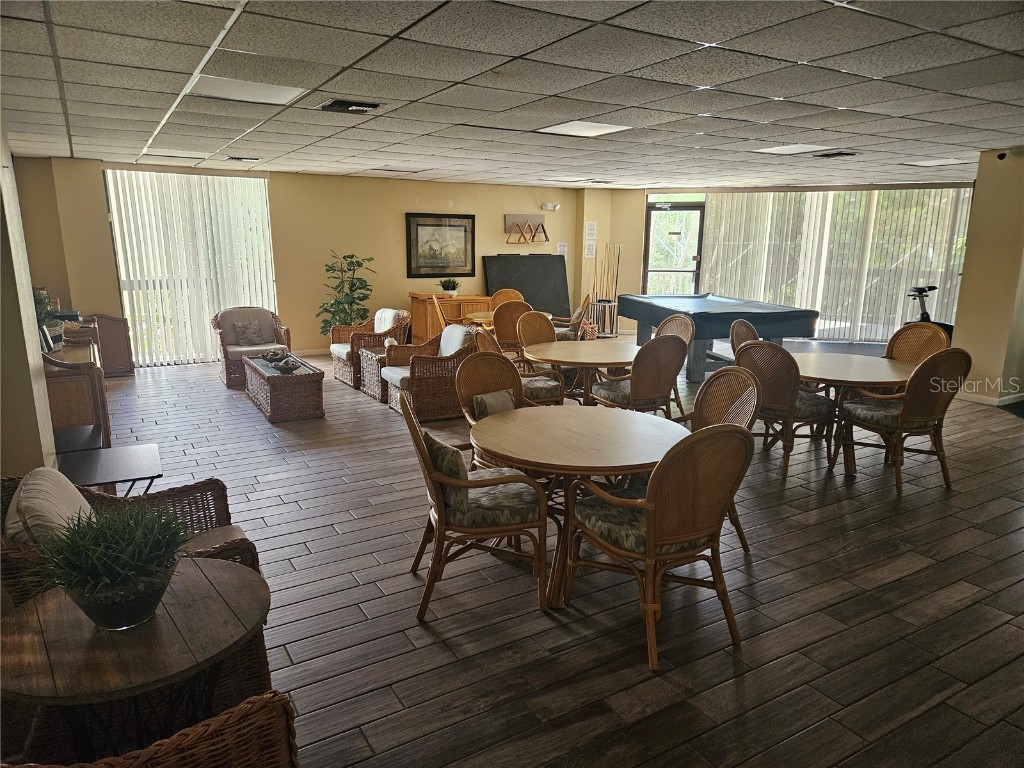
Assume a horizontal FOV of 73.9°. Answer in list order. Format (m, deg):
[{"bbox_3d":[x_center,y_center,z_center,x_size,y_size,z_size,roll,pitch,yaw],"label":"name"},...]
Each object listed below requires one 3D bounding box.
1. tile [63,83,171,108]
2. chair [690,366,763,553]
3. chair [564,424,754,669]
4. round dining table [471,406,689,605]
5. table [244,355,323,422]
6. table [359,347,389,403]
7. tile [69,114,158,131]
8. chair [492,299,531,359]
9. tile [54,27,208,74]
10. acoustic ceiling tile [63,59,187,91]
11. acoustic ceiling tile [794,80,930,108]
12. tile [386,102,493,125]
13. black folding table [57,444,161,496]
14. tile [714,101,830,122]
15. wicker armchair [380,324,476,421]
[{"bbox_3d":[-2.397,-1.775,4.197,0.600,0.020,0.600,-7,14,-30],"label":"tile"},{"bbox_3d":[0.933,0.402,3.609,0.630,0.966,0.570,-5,13,-24],"label":"chair"},{"bbox_3d":[0.616,0.553,2.809,0.600,0.950,0.610,-5,13,-25],"label":"chair"},{"bbox_3d":[0.321,0.574,3.268,1.040,0.720,1.040,0,12,0],"label":"round dining table"},{"bbox_3d":[-2.240,0.007,6.629,0.480,0.410,1.300,-7,14,-30],"label":"table"},{"bbox_3d":[-1.241,-0.128,7.262,0.570,0.460,0.620,-7,14,-30],"label":"table"},{"bbox_3d":[-3.031,-2.007,5.212,0.610,0.020,0.610,-7,14,-30],"label":"tile"},{"bbox_3d":[0.016,-0.479,7.793,0.580,0.965,0.620,0,12,-4],"label":"chair"},{"bbox_3d":[-1.743,-1.528,3.126,0.605,0.020,0.605,-7,14,-30],"label":"tile"},{"bbox_3d":[-2.059,-1.637,3.638,0.600,0.020,0.600,-7,14,-30],"label":"acoustic ceiling tile"},{"bbox_3d":[2.045,-1.707,4.007,0.600,0.020,0.600,-7,14,-30],"label":"acoustic ceiling tile"},{"bbox_3d":[-0.491,-1.836,4.602,0.605,0.020,0.605,-7,14,-30],"label":"tile"},{"bbox_3d":[-1.794,0.667,3.096,0.403,0.630,0.506,-5,13,-24],"label":"black folding table"},{"bbox_3d":[1.726,-1.816,4.523,0.600,0.020,0.600,-7,14,-30],"label":"tile"},{"bbox_3d":[-0.732,-0.142,6.546,0.800,0.820,0.730,-7,14,-31],"label":"wicker armchair"}]

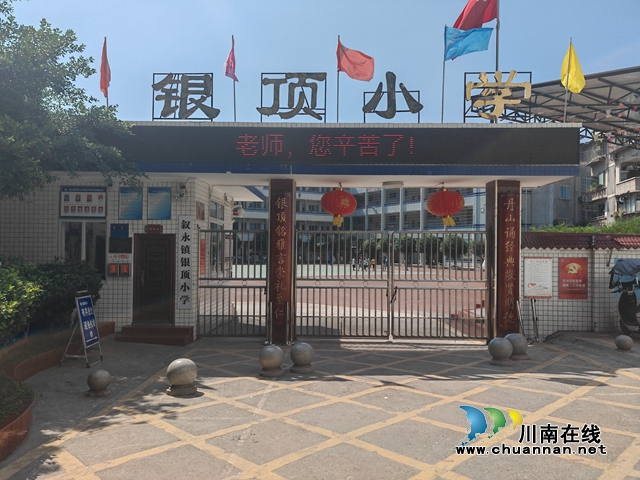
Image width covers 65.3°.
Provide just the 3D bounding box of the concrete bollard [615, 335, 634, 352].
[{"bbox_3d":[5.346,1.811,8.750,0.320,0.320,0.320,1,-1,1],"label":"concrete bollard"}]

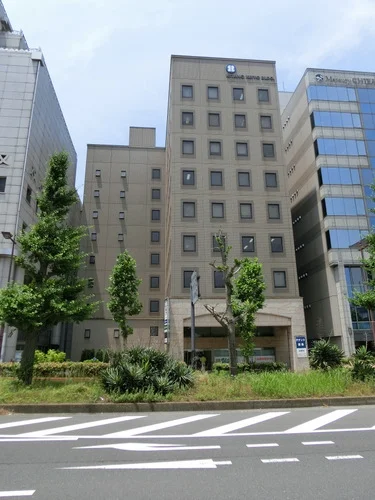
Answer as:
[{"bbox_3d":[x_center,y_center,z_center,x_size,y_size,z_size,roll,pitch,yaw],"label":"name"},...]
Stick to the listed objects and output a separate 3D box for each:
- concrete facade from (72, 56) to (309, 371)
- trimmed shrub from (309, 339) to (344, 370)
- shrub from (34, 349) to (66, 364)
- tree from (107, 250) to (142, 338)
[{"bbox_3d":[-2.687,-2.135,45.102,23.040,32.800,25.000,1,-17,-4],"label":"concrete facade"},{"bbox_3d":[7.743,5.998,19.774,1.860,2.130,1.810,1,-17,-4],"label":"trimmed shrub"},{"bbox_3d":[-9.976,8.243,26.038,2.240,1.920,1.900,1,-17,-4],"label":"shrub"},{"bbox_3d":[-4.561,4.363,25.017,2.360,8.870,2.360,1,-17,-4],"label":"tree"}]

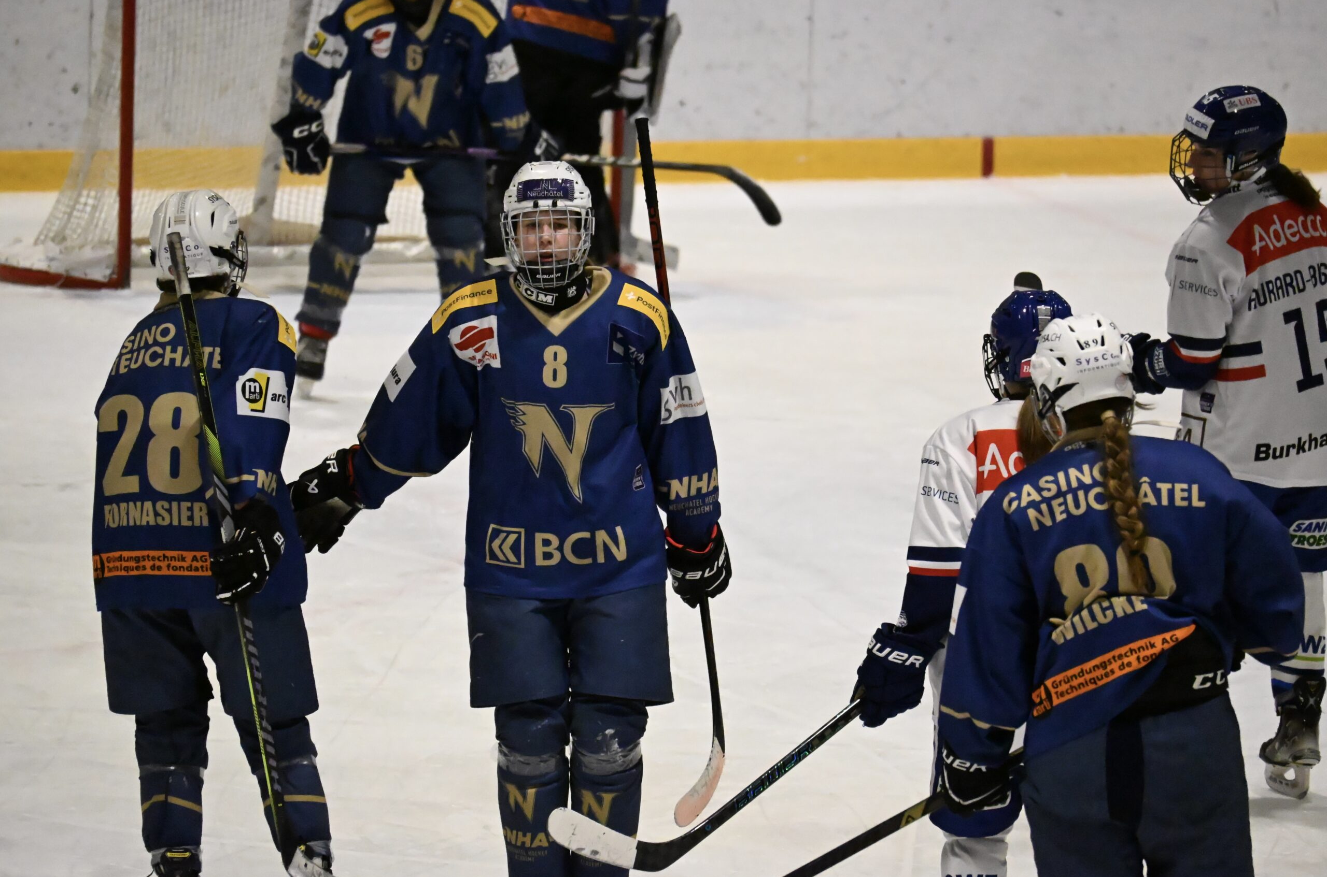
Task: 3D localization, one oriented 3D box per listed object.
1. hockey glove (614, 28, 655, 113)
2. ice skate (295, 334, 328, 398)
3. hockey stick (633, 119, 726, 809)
[{"bbox_3d":[-0.106,-1.364,43.000,0.165,0.320,0.170,1,6,-17],"label":"hockey glove"},{"bbox_3d":[-1.178,-0.255,38.850,0.105,0.245,0.290,8,5,4],"label":"ice skate"},{"bbox_3d":[-0.002,0.075,26.157,0.075,1.726,0.260,-12,-15,18],"label":"hockey stick"}]

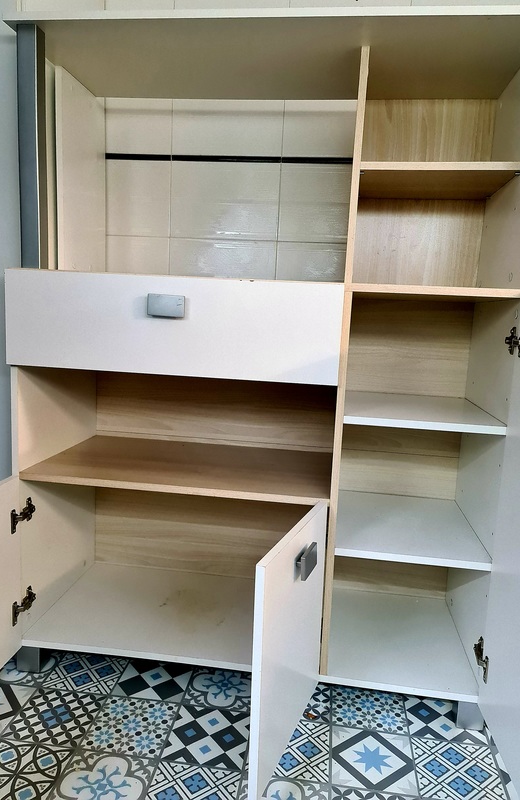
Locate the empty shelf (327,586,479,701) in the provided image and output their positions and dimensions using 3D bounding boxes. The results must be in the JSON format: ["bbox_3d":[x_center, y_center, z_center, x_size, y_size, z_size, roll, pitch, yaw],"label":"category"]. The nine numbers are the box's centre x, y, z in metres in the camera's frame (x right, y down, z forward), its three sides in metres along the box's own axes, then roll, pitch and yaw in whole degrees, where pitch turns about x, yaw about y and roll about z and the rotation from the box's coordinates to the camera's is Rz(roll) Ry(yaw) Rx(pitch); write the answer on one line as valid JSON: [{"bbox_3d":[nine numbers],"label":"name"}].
[{"bbox_3d":[0.405,0.723,1.756,0.388,0.020,0.500,4,8,8],"label":"empty shelf"}]

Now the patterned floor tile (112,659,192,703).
[{"bbox_3d":[-0.298,0.806,1.667,0.199,0.010,0.199,4,8,7],"label":"patterned floor tile"}]

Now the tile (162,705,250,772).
[{"bbox_3d":[-0.125,0.846,1.447,0.199,0.010,0.199,4,8,7],"label":"tile"}]

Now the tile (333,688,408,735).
[{"bbox_3d":[0.297,0.843,1.595,0.199,0.010,0.199,4,8,7],"label":"tile"}]

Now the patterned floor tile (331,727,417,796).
[{"bbox_3d":[0.272,0.871,1.399,0.199,0.010,0.199,4,8,7],"label":"patterned floor tile"}]

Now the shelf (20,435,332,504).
[{"bbox_3d":[-0.161,0.157,1.397,0.667,0.016,0.399,4,9,7],"label":"shelf"}]

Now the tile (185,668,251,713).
[{"bbox_3d":[-0.099,0.818,1.643,0.199,0.010,0.199,4,8,7],"label":"tile"}]

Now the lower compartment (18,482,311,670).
[{"bbox_3d":[-0.173,0.352,1.429,0.674,0.382,0.399,4,9,7],"label":"lower compartment"}]

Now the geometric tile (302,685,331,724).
[{"bbox_3d":[0.099,0.831,1.619,0.199,0.010,0.199,4,8,7],"label":"geometric tile"}]

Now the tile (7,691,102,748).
[{"bbox_3d":[-0.521,0.821,1.494,0.199,0.010,0.199,4,8,7],"label":"tile"}]

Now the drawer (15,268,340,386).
[{"bbox_3d":[-0.158,-0.171,1.307,0.680,0.190,0.368,4,9,7],"label":"drawer"}]

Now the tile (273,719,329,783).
[{"bbox_3d":[0.073,0.859,1.423,0.199,0.010,0.199,4,8,7],"label":"tile"}]

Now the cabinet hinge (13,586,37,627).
[{"bbox_3d":[-0.526,0.458,1.299,0.032,0.060,0.091,4,9,7],"label":"cabinet hinge"}]

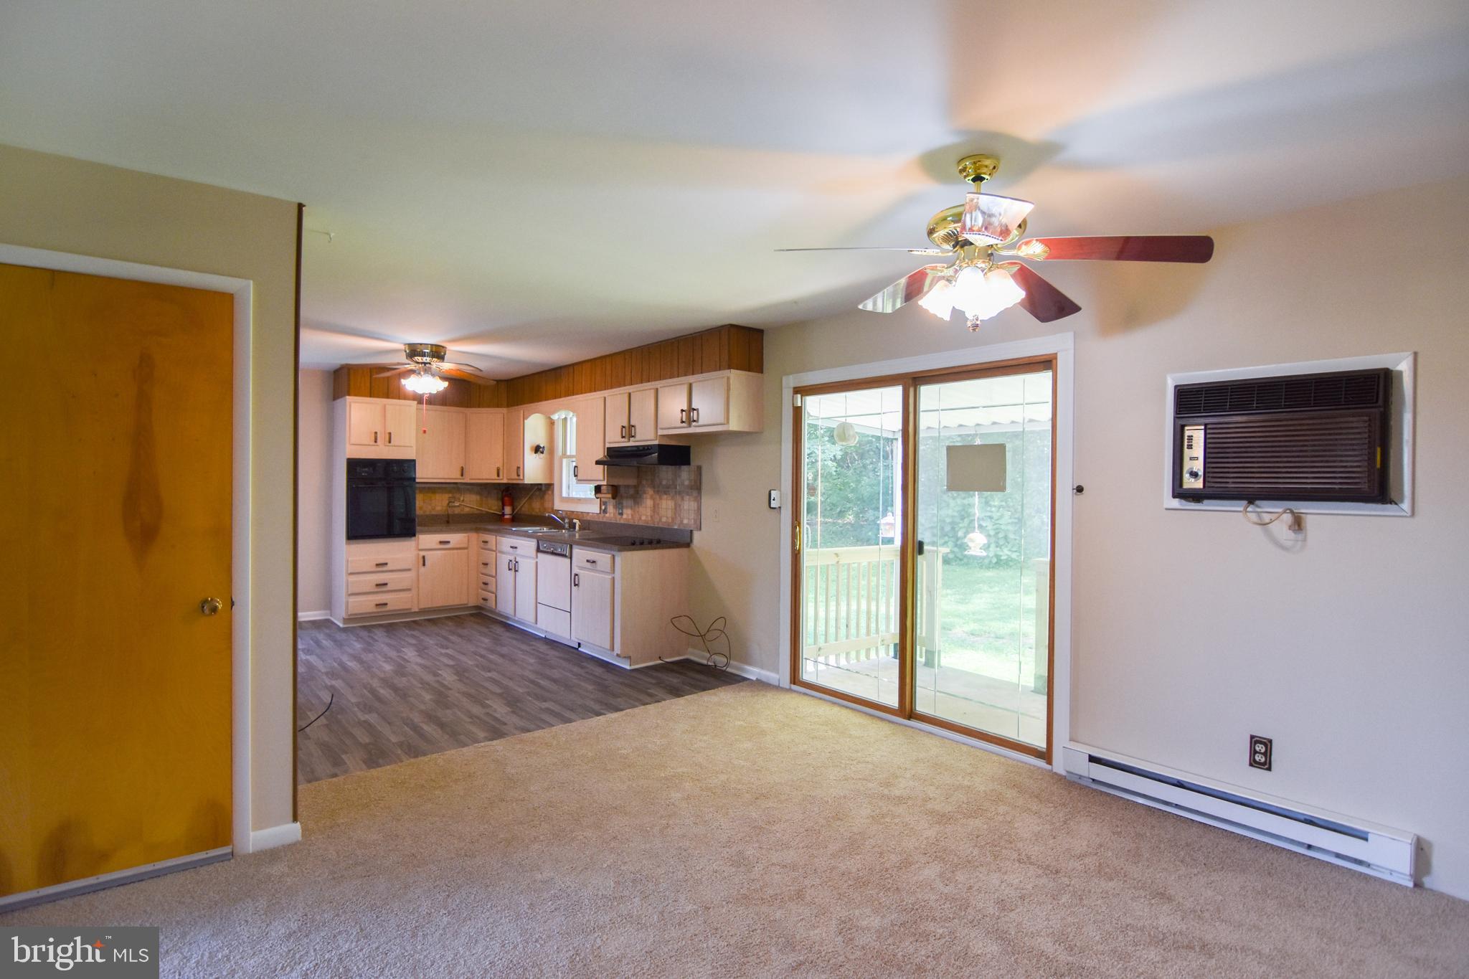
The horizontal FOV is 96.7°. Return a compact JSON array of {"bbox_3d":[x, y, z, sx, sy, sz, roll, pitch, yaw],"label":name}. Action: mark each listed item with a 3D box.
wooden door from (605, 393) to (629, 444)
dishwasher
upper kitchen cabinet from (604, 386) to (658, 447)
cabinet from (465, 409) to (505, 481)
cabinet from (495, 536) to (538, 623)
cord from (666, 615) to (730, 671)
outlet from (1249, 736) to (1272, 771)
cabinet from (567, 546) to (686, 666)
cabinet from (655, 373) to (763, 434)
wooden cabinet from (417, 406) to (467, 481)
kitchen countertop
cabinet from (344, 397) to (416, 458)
[{"bbox_3d":[-0.949,-0.582,5.353,0.030,0.390,0.325,1,0,-42],"label":"wooden door"},{"bbox_3d":[-1.346,0.864,5.844,0.590,0.815,0.590,0,1,-44],"label":"dishwasher"},{"bbox_3d":[-0.719,-0.580,5.322,0.322,0.470,0.754,1,0,-42],"label":"upper kitchen cabinet"},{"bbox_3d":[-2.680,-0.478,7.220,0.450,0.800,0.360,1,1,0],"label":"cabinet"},{"bbox_3d":[-1.859,0.837,6.366,0.590,0.765,0.832,0,1,-44],"label":"cabinet"},{"bbox_3d":[-0.238,1.180,5.009,0.200,0.350,0.492,0,1,-44],"label":"cord"},{"bbox_3d":[2.096,1.050,2.599,0.010,0.122,0.072,0,1,-44],"label":"outlet"},{"bbox_3d":[-0.830,0.890,5.228,0.610,0.870,0.690,0,1,-41],"label":"cabinet"},{"bbox_3d":[-0.193,-0.603,4.734,0.322,0.409,0.822,1,0,-42],"label":"cabinet"},{"bbox_3d":[-3.207,-0.483,7.043,0.470,0.800,0.320,0,1,-40],"label":"wooden cabinet"},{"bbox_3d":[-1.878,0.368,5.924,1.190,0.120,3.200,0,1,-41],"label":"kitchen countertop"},{"bbox_3d":[-3.503,-0.569,6.394,0.590,0.570,0.550,0,1,-38],"label":"cabinet"}]

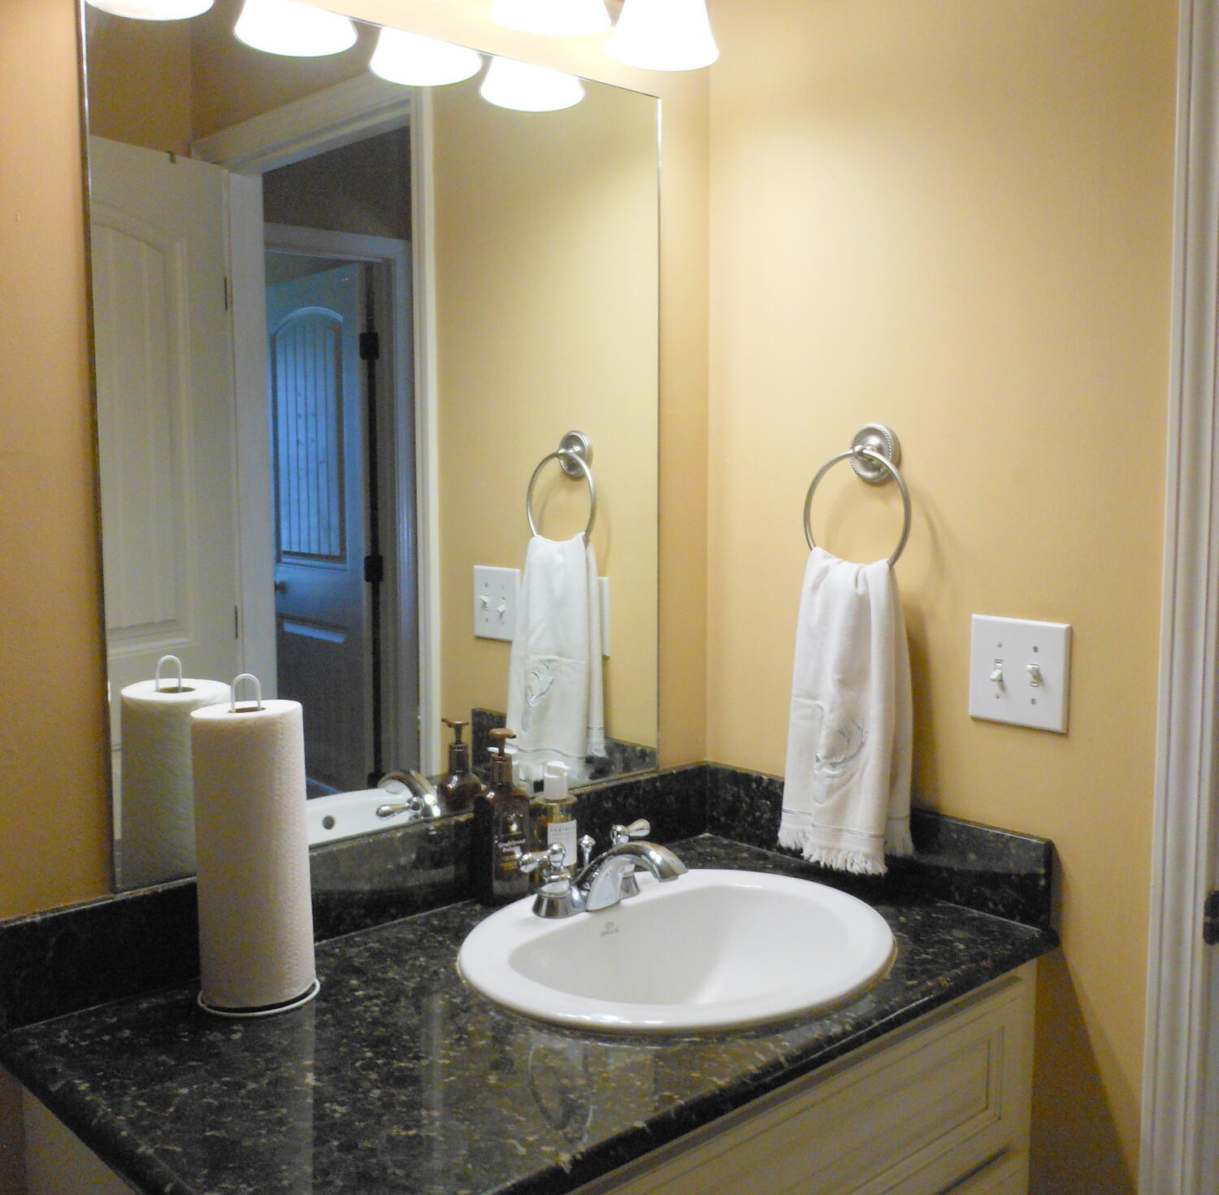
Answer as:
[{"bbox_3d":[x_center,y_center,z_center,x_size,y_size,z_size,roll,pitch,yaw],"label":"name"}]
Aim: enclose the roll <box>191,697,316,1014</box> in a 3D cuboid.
[{"bbox_3d":[-0.352,0.252,1.302,0.109,0.284,0.109,0,6,0],"label":"roll"}]

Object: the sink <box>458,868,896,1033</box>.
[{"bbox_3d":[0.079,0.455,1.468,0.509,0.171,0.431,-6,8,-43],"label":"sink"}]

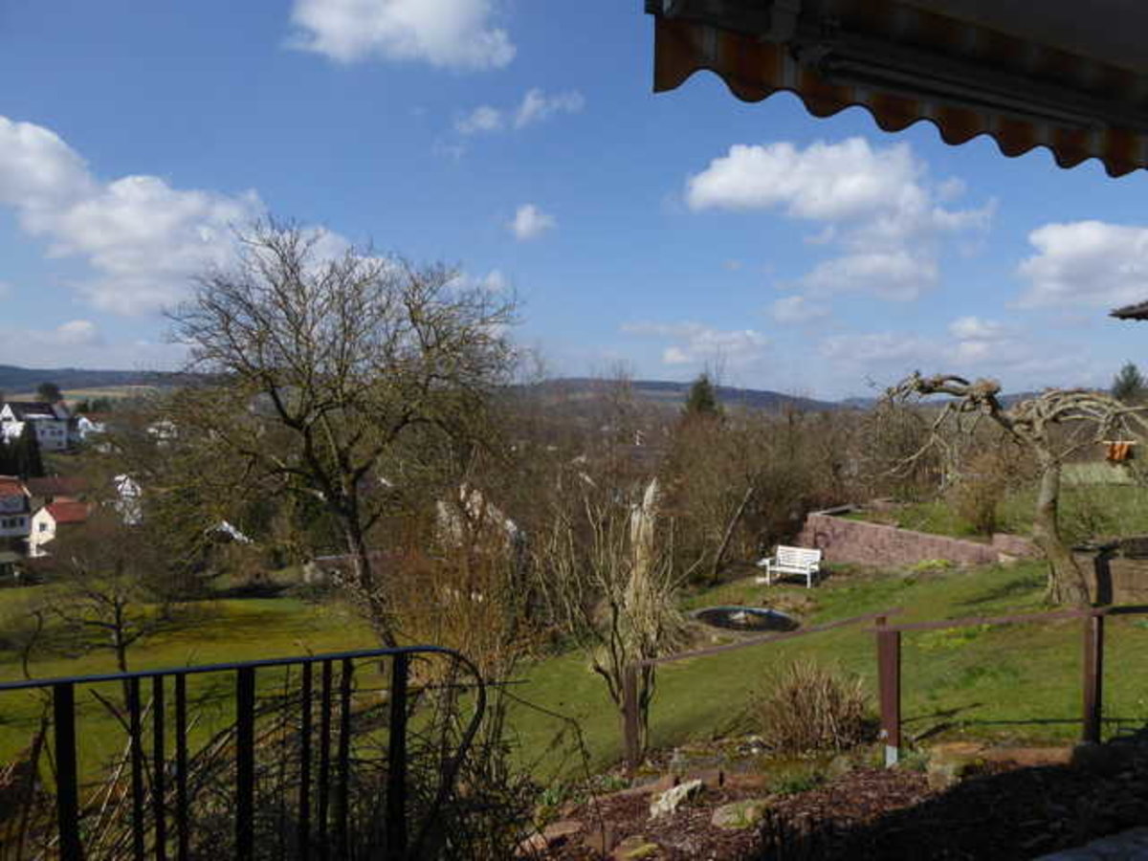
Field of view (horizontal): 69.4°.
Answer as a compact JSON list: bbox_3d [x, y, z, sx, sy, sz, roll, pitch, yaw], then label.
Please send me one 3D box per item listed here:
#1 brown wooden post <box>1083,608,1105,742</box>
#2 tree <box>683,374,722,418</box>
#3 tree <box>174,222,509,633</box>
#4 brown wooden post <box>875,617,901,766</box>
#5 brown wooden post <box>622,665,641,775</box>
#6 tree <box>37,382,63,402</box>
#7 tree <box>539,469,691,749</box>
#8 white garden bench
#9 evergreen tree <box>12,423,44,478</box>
[{"bbox_3d":[3.505,1.664,5.600,0.090,0.890,0.090,1,2,25],"label":"brown wooden post"},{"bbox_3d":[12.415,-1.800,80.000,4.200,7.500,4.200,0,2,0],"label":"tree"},{"bbox_3d":[-4.197,0.216,15.000,6.200,8.100,5.800,0,2,0],"label":"tree"},{"bbox_3d":[1.898,1.572,5.000,0.110,0.900,0.100,0,2,15],"label":"brown wooden post"},{"bbox_3d":[0.482,2.400,6.900,0.100,0.900,0.100,1,2,25],"label":"brown wooden post"},{"bbox_3d":[-113.915,-6.750,180.000,5.400,7.800,5.400,0,2,0],"label":"tree"},{"bbox_3d":[0.350,1.666,7.500,1.400,2.500,1.300,0,2,0],"label":"tree"},{"bbox_3d":[5.374,3.391,20.700,1.150,0.890,0.600,1,2,40],"label":"white garden bench"},{"bbox_3d":[-78.989,3.115,120.000,4.600,8.600,4.600,0,2,0],"label":"evergreen tree"}]

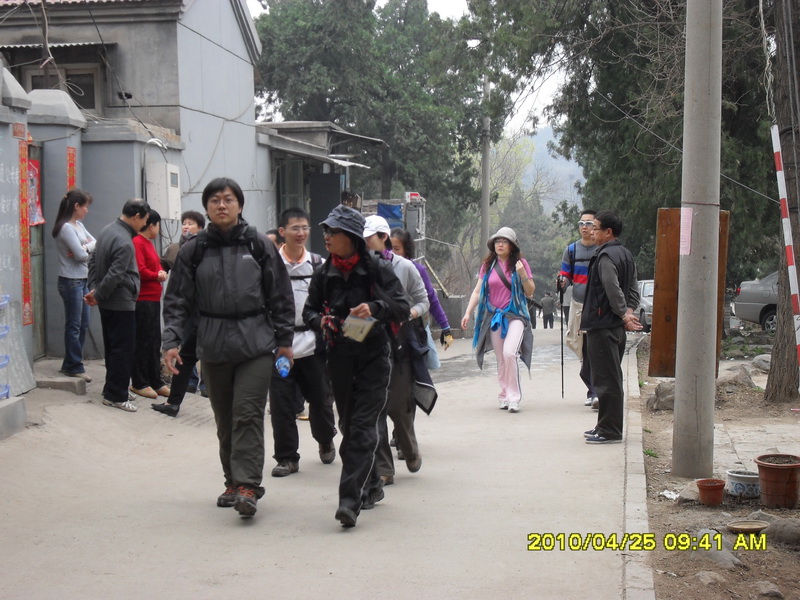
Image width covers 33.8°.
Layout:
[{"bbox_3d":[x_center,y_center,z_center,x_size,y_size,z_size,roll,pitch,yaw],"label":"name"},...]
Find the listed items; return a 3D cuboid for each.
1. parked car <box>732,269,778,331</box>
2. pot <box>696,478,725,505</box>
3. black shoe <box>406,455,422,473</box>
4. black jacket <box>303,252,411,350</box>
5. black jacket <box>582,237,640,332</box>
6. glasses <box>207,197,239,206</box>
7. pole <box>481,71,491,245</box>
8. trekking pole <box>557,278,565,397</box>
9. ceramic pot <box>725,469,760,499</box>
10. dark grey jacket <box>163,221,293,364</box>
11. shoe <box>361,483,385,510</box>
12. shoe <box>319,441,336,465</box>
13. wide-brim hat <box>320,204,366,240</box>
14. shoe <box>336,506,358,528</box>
[{"bbox_3d":[8.200,0.060,23.800,1.700,1.420,4.500,-4,7,-40],"label":"parked car"},{"bbox_3d":[1.672,1.030,7.070,0.153,0.120,0.153,0,5,0],"label":"pot"},{"bbox_3d":[0.087,0.980,8.200,0.100,0.110,0.260,0,43,3],"label":"black shoe"},{"bbox_3d":[-0.223,0.003,6.750,0.540,0.530,0.360,1,5,14],"label":"black jacket"},{"bbox_3d":[1.519,-0.105,9.550,0.330,0.650,0.460,2,6,22],"label":"black jacket"},{"bbox_3d":[-0.916,-0.508,6.800,0.145,0.045,0.140,0,5,0],"label":"glasses"},{"bbox_3d":[2.611,-3.416,40.000,0.250,8.600,0.250,0,5,0],"label":"pole"},{"bbox_3d":[1.440,0.335,11.750,0.060,1.120,0.060,0,15,0],"label":"trekking pole"},{"bbox_3d":[1.974,1.043,7.450,0.255,0.130,0.255,0,5,0],"label":"ceramic pot"},{"bbox_3d":[-0.885,-0.052,6.800,0.670,0.730,0.360,0,5,-2],"label":"dark grey jacket"},{"bbox_3d":[-0.154,1.061,7.130,0.100,0.110,0.265,2,17,18],"label":"shoe"},{"bbox_3d":[-0.480,0.980,8.720,0.107,0.120,0.290,0,25,-2],"label":"shoe"},{"bbox_3d":[-0.279,-0.395,6.750,0.280,0.160,0.260,18,-5,-33],"label":"wide-brim hat"},{"bbox_3d":[-0.257,1.048,6.450,0.100,0.100,0.260,1,-20,12],"label":"shoe"}]

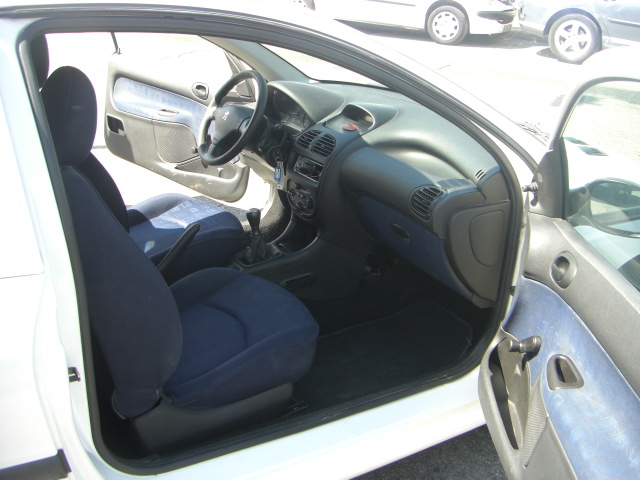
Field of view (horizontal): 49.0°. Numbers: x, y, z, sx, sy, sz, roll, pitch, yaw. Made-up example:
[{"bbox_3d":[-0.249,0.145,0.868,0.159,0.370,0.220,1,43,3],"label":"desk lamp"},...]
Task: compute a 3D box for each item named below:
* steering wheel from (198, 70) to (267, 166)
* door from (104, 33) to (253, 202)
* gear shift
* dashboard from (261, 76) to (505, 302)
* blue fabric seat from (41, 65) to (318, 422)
[{"bbox_3d":[-0.303,-0.410,2.432,0.110,0.380,0.380,27,6,-37],"label":"steering wheel"},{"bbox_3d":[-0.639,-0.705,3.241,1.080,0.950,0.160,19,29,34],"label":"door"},{"bbox_3d":[-0.212,-0.011,2.251,0.095,0.190,0.085,-11,27,-27],"label":"gear shift"},{"bbox_3d":[0.207,-0.261,2.387,0.620,0.460,1.370,-11,27,-27],"label":"dashboard"},{"bbox_3d":[-0.346,-0.007,1.729,0.770,0.860,0.520,-11,27,-27],"label":"blue fabric seat"}]

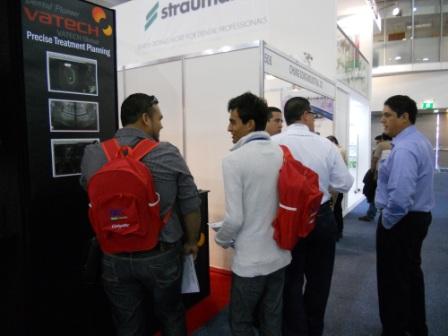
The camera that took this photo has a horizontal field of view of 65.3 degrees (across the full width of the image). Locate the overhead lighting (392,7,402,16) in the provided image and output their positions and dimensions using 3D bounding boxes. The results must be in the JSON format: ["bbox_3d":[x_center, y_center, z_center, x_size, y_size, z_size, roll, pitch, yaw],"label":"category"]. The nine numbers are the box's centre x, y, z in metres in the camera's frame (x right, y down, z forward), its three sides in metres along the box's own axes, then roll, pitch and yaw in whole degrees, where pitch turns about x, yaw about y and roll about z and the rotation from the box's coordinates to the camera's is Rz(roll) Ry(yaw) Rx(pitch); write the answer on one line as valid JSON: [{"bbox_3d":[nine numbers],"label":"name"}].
[{"bbox_3d":[5.959,-5.375,12.000,0.320,0.340,0.320,2,5,37],"label":"overhead lighting"}]

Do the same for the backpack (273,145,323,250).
[{"bbox_3d":[0.364,0.152,1.740,0.190,0.480,0.290,9,7,26],"label":"backpack"}]

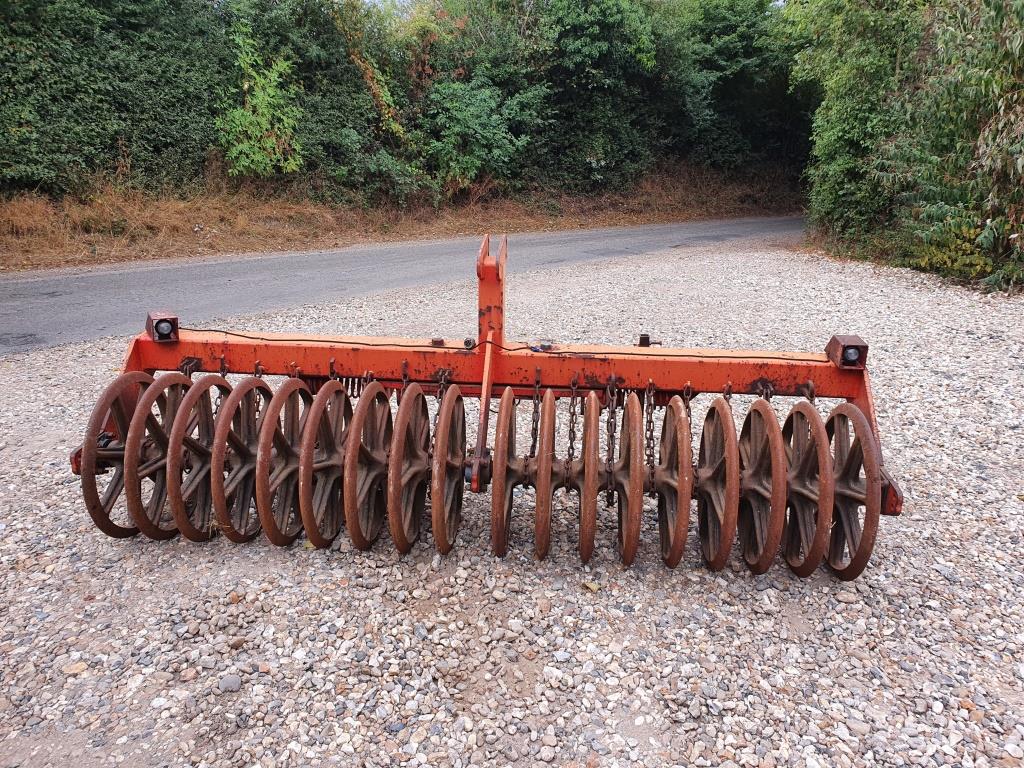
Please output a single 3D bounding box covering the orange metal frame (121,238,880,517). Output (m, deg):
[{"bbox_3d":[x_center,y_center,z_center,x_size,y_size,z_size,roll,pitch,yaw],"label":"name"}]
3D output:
[{"bbox_3d":[-0.114,-0.124,3.352,3.350,0.973,0.889,3,16,3],"label":"orange metal frame"}]

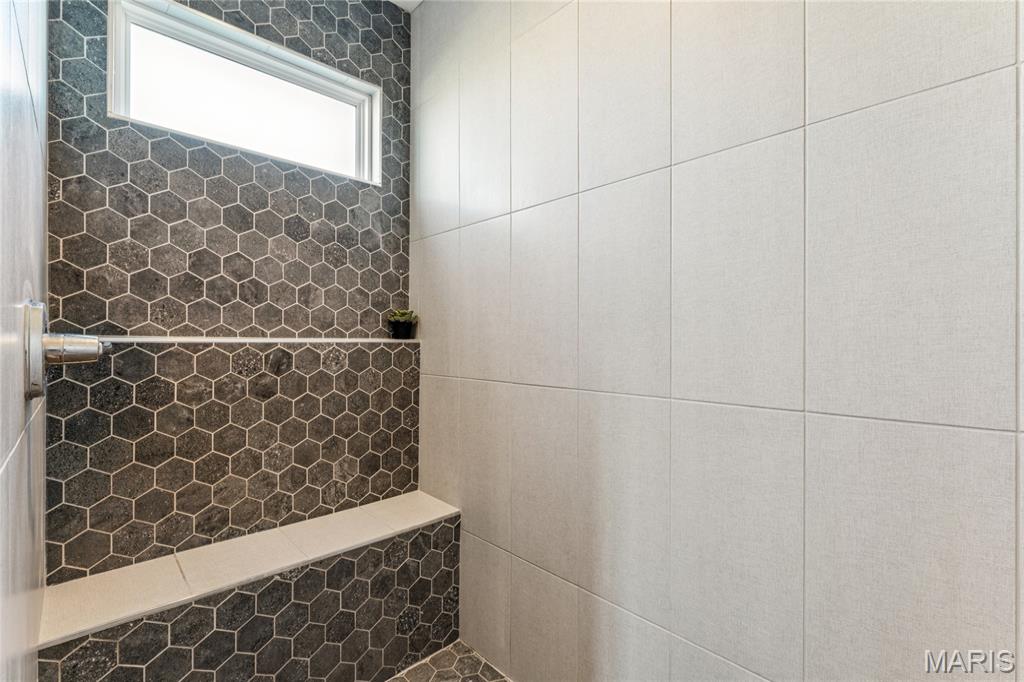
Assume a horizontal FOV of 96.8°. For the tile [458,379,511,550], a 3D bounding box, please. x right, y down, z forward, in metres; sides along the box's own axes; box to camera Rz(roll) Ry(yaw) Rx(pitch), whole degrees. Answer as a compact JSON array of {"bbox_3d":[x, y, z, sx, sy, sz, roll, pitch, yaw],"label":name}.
[{"bbox_3d":[-0.101,0.458,1.749,0.018,0.610,0.302,0,0,-44],"label":"tile"}]

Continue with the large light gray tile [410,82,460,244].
[{"bbox_3d":[-0.327,-0.765,1.985,0.018,0.610,0.347,0,0,-44],"label":"large light gray tile"}]

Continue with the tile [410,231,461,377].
[{"bbox_3d":[-0.327,-0.154,1.985,0.018,0.610,0.347,0,0,-44],"label":"tile"}]

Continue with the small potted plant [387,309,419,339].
[{"bbox_3d":[-0.496,-0.073,2.041,0.122,0.131,0.122,0,0,-44],"label":"small potted plant"}]

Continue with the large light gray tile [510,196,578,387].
[{"bbox_3d":[0.109,-0.154,1.530,0.018,0.610,0.302,0,0,-44],"label":"large light gray tile"}]

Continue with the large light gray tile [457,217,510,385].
[{"bbox_3d":[-0.101,-0.154,1.749,0.018,0.610,0.302,0,0,-44],"label":"large light gray tile"}]

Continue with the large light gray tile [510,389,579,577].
[{"bbox_3d":[0.109,0.458,1.530,0.018,0.610,0.302,0,0,-44],"label":"large light gray tile"}]

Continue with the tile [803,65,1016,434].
[{"bbox_3d":[0.740,-0.154,0.872,0.018,0.610,0.302,0,0,-44],"label":"tile"}]

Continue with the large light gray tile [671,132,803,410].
[{"bbox_3d":[0.530,-0.154,1.091,0.018,0.610,0.302,0,0,-44],"label":"large light gray tile"}]

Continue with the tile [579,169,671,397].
[{"bbox_3d":[0.320,-0.154,1.310,0.018,0.610,0.302,0,0,-44],"label":"tile"}]

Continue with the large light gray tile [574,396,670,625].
[{"bbox_3d":[0.320,0.458,1.310,0.018,0.610,0.302,0,0,-44],"label":"large light gray tile"}]

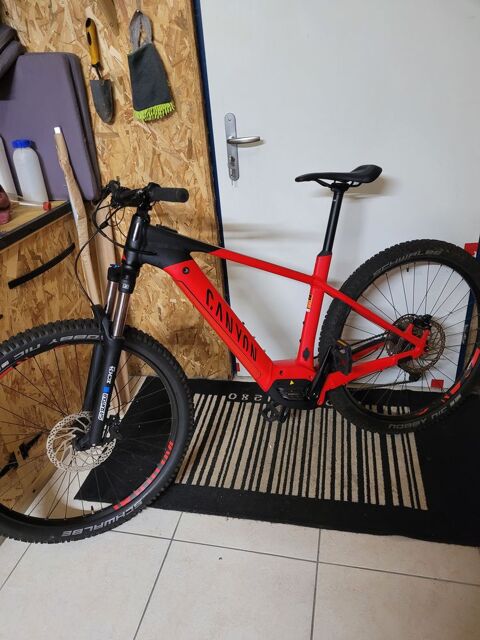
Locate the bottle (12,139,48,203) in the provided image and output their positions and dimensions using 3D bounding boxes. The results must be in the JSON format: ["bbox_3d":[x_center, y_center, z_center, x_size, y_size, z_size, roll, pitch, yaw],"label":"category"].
[{"bbox_3d":[-0.792,-0.550,1.797,0.094,0.226,0.094,2,29,13],"label":"bottle"}]

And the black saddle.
[{"bbox_3d":[0.294,-0.427,1.427,0.272,0.065,0.143,-9,21,-16],"label":"black saddle"}]

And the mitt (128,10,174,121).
[{"bbox_3d":[-0.318,-0.860,1.642,0.160,0.334,0.045,2,29,13],"label":"mitt"}]

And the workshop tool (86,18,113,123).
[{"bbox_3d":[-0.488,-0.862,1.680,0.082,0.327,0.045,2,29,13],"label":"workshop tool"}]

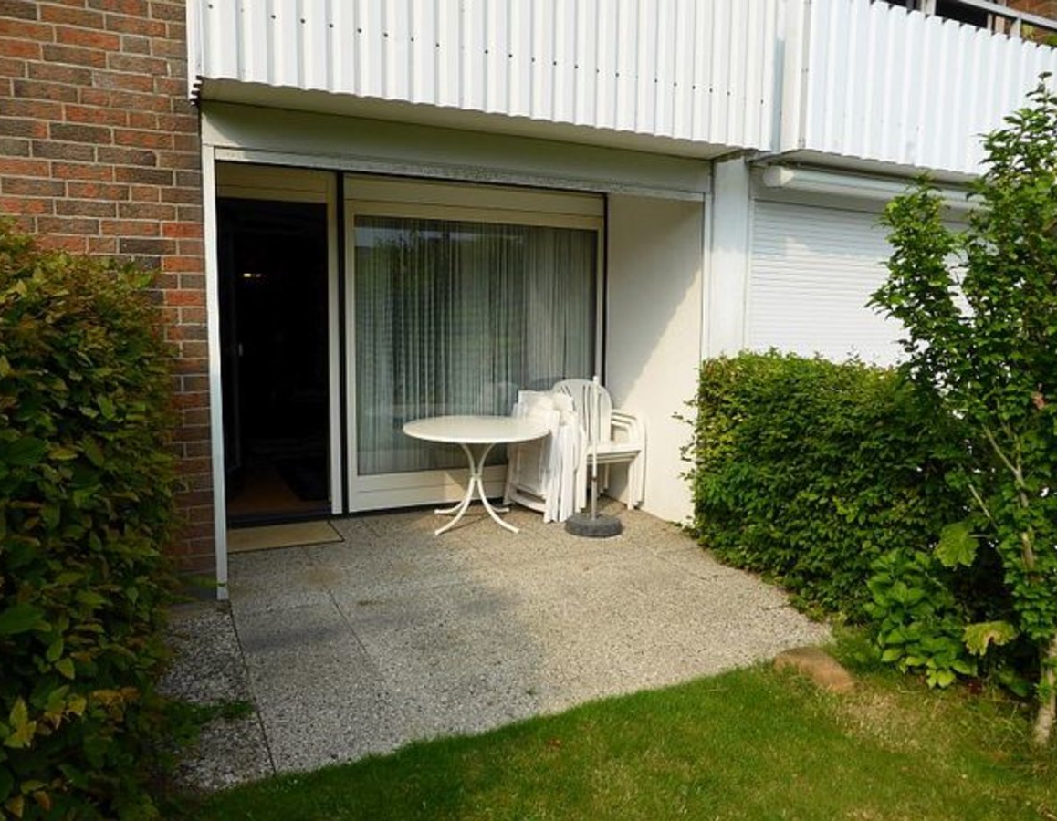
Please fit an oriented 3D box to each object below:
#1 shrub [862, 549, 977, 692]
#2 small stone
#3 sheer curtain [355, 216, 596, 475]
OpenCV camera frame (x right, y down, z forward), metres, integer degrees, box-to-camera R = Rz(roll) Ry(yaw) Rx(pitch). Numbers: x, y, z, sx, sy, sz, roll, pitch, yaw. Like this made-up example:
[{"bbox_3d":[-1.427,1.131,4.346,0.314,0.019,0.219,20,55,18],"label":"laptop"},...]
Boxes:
[{"bbox_3d":[1.687,0.872,3.260,0.420,0.500,0.400,-3,7,-25],"label":"shrub"},{"bbox_3d":[1.180,1.053,3.103,0.210,0.110,0.320,-2,6,-20],"label":"small stone"},{"bbox_3d":[-0.331,-0.507,5.904,1.968,1.966,0.100,-3,7,-25],"label":"sheer curtain"}]

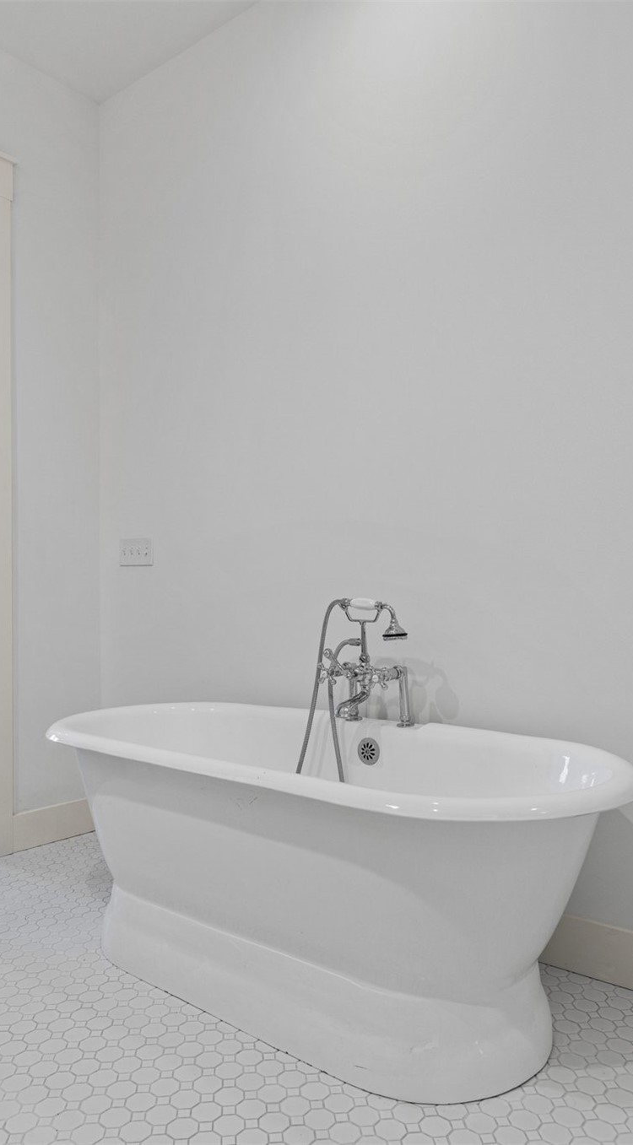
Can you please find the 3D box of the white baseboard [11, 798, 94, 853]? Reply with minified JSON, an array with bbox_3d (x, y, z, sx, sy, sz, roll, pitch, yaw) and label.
[{"bbox_3d":[-1.004,0.983,3.011,0.020,0.140,0.400,-2,-2,40],"label":"white baseboard"}]

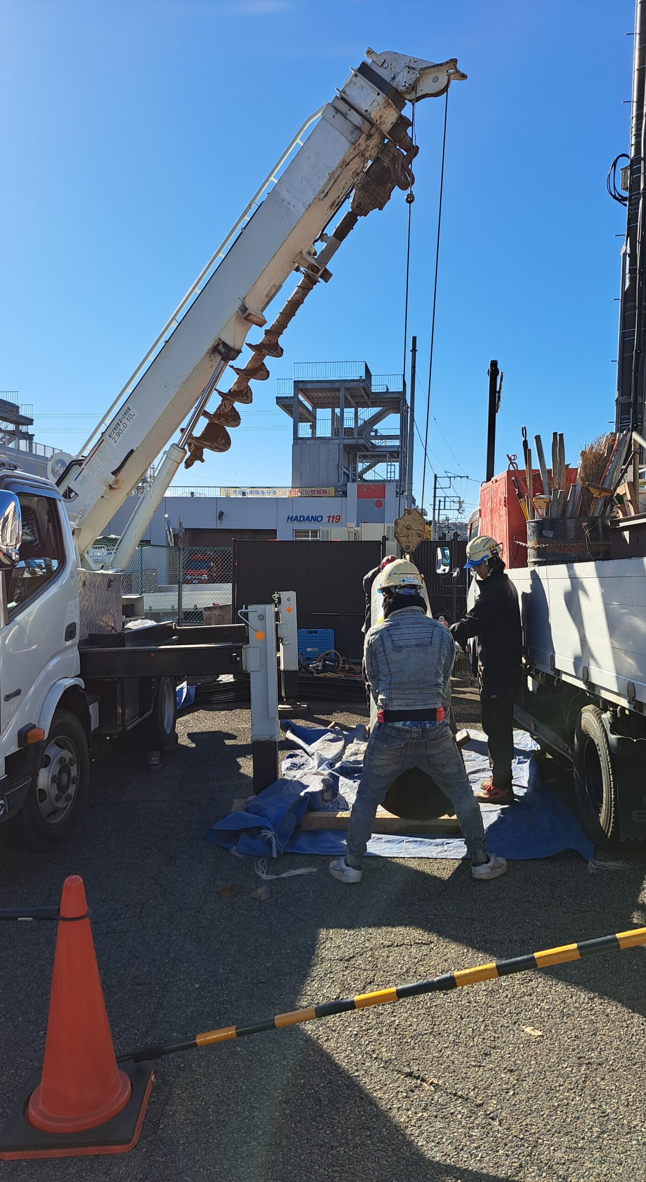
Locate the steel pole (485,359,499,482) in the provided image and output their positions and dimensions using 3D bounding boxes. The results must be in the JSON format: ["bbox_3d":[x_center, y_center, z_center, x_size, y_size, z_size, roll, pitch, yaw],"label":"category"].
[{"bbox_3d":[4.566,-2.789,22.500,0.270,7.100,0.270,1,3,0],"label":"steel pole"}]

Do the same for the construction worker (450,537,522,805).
[{"bbox_3d":[1.077,0.490,5.480,0.520,1.790,0.500,1,3,-6],"label":"construction worker"}]

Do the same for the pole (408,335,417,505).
[{"bbox_3d":[4.046,-5.887,38.000,0.270,11.800,0.270,1,3,0],"label":"pole"}]

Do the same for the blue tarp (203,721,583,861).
[{"bbox_3d":[0.520,1.261,6.000,2.600,0.260,3.050,1,3,-2],"label":"blue tarp"}]

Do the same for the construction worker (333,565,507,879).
[{"bbox_3d":[0.503,0.636,4.312,0.900,1.670,0.660,1,3,2],"label":"construction worker"}]

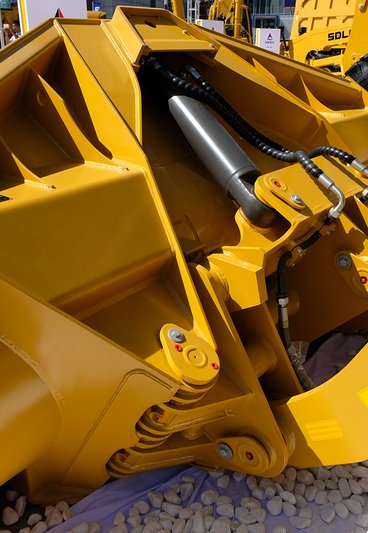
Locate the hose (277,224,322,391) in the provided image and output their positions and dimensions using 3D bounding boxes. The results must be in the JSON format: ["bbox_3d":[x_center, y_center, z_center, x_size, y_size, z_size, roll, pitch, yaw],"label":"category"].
[{"bbox_3d":[0.442,0.167,2.084,0.230,0.710,0.100,17,28,35],"label":"hose"}]

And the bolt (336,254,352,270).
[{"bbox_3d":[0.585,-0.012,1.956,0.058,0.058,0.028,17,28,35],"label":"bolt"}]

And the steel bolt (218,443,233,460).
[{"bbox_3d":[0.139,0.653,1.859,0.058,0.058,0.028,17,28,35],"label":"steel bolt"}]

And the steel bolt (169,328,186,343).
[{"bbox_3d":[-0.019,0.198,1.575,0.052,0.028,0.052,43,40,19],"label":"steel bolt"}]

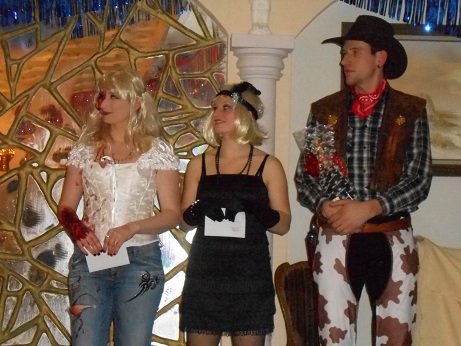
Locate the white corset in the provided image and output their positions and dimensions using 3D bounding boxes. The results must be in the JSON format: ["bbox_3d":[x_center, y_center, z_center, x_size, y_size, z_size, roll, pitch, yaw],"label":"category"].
[{"bbox_3d":[-0.432,0.078,3.840,0.440,0.430,0.260,1,0,7],"label":"white corset"}]

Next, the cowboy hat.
[{"bbox_3d":[0.535,-0.493,3.770,0.360,0.180,0.310,21,-11,-30],"label":"cowboy hat"}]

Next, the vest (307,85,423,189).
[{"bbox_3d":[0.542,-0.128,3.770,0.450,0.440,0.270,1,0,14],"label":"vest"}]

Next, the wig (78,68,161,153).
[{"bbox_3d":[-0.444,-0.250,3.840,0.300,0.335,0.290,1,0,-42],"label":"wig"}]

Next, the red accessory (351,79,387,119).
[{"bbox_3d":[0.538,-0.289,3.740,0.145,0.160,0.150,1,0,16],"label":"red accessory"}]

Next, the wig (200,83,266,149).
[{"bbox_3d":[0.016,-0.234,3.840,0.250,0.255,0.235,1,0,-42],"label":"wig"}]

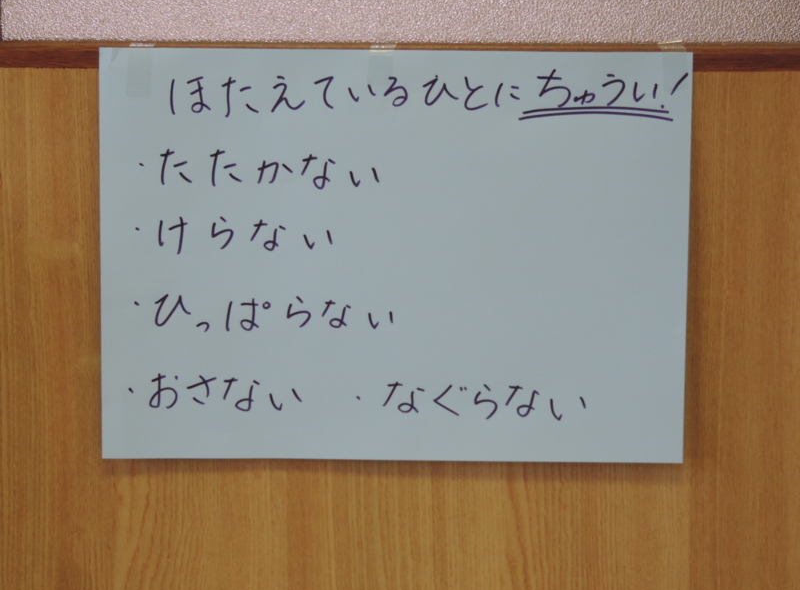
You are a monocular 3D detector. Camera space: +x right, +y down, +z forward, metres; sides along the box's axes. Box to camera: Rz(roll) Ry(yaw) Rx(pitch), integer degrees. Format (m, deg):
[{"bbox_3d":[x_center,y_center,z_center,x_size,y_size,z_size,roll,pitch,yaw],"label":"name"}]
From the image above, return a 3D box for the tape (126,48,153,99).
[{"bbox_3d":[-0.160,-0.136,1.916,0.015,0.032,0.002,3,8,-1],"label":"tape"}]

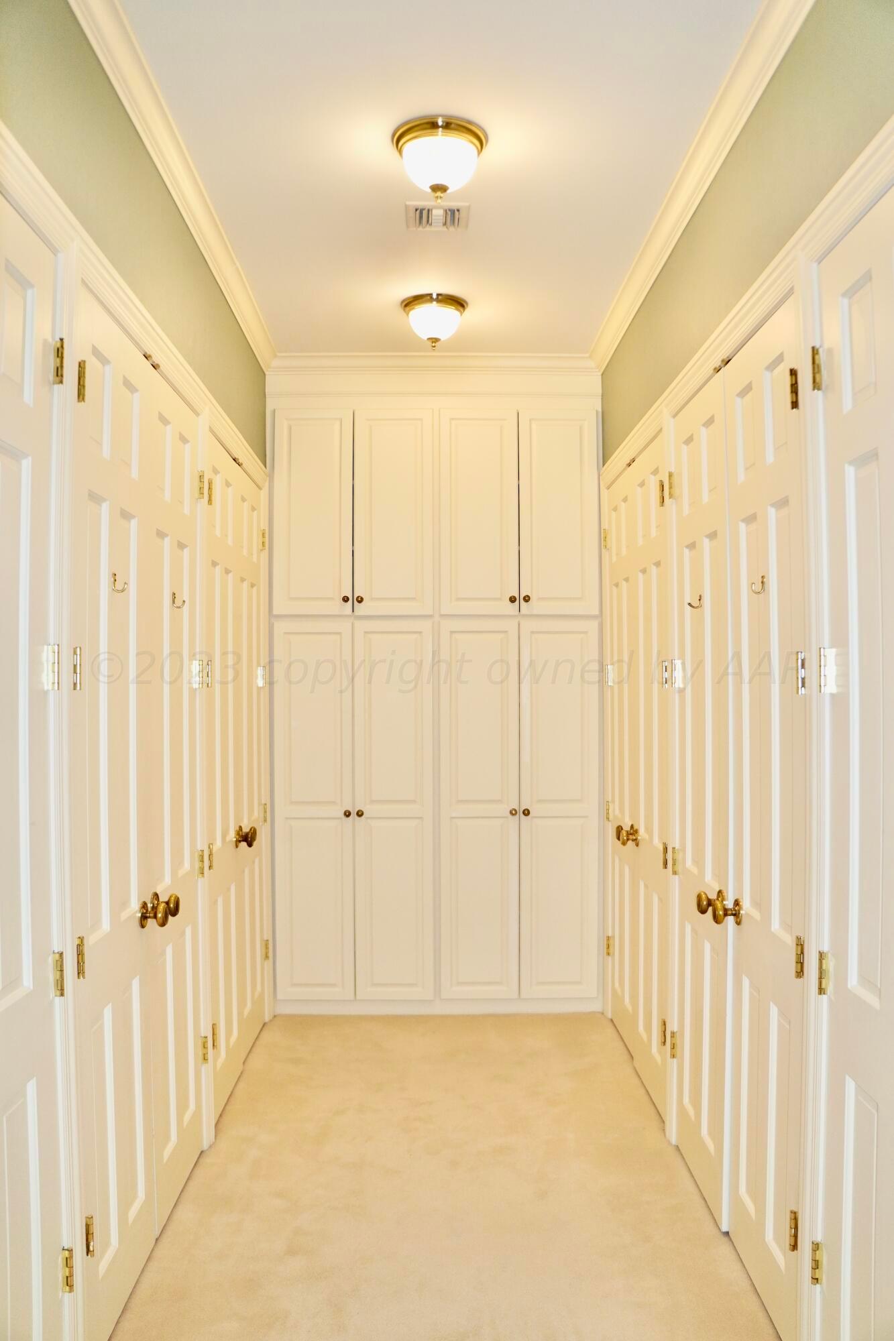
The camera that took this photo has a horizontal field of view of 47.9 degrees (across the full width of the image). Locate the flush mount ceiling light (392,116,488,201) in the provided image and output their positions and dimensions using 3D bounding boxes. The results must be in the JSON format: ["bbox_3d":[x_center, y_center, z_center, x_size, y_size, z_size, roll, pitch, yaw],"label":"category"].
[{"bbox_3d":[-0.020,-1.397,2.815,0.275,0.180,0.275,0,0,-1],"label":"flush mount ceiling light"}]

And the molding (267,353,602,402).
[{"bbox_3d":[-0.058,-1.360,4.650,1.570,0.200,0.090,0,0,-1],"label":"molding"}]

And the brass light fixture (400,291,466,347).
[{"bbox_3d":[-0.051,-1.378,4.060,0.275,0.180,0.275,0,0,-1],"label":"brass light fixture"}]

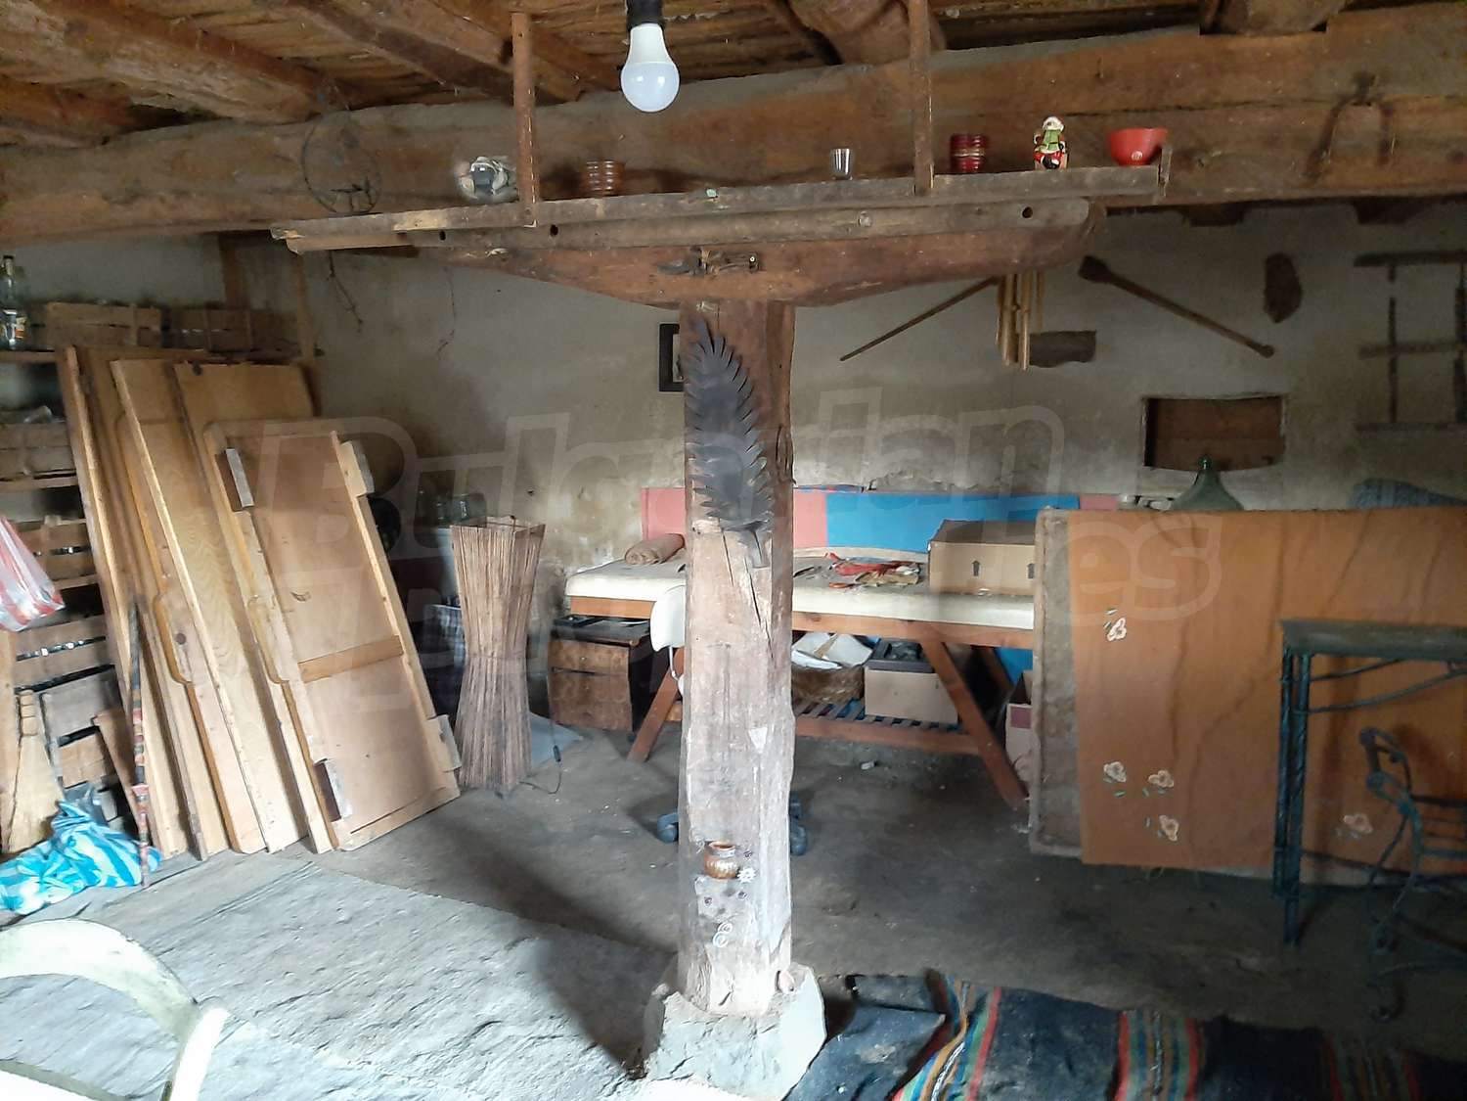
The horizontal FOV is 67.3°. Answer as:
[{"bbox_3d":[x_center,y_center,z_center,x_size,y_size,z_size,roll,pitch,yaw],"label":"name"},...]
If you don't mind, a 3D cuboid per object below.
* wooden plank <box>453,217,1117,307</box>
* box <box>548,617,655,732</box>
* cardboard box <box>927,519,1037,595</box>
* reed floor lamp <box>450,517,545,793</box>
[{"bbox_3d":[0.041,-0.597,2.320,1.400,0.185,0.200,3,8,20],"label":"wooden plank"},{"bbox_3d":[-0.580,0.558,5.136,0.430,0.450,0.360,3,7,22],"label":"box"},{"bbox_3d":[1.008,0.033,4.068,0.500,0.230,0.360,2,7,21],"label":"cardboard box"},{"bbox_3d":[-0.885,0.402,4.140,0.270,0.990,0.270,3,7,26],"label":"reed floor lamp"}]

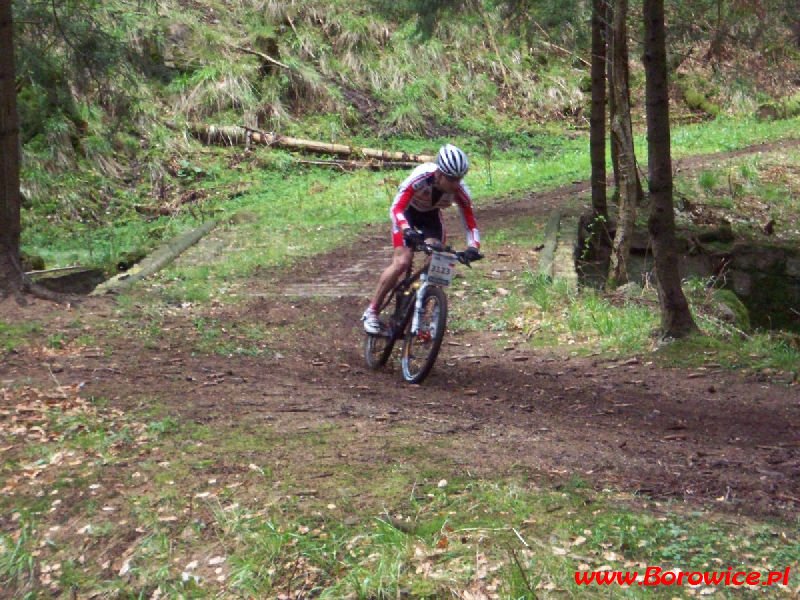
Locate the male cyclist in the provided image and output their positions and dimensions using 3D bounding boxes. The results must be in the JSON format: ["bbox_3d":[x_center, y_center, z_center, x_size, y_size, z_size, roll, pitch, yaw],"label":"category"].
[{"bbox_3d":[0.118,-0.384,18.793,0.630,1.330,0.950,9,1,-15],"label":"male cyclist"}]

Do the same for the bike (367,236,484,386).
[{"bbox_3d":[0.060,0.040,18.708,0.610,1.010,1.730,13,0,-16],"label":"bike"}]

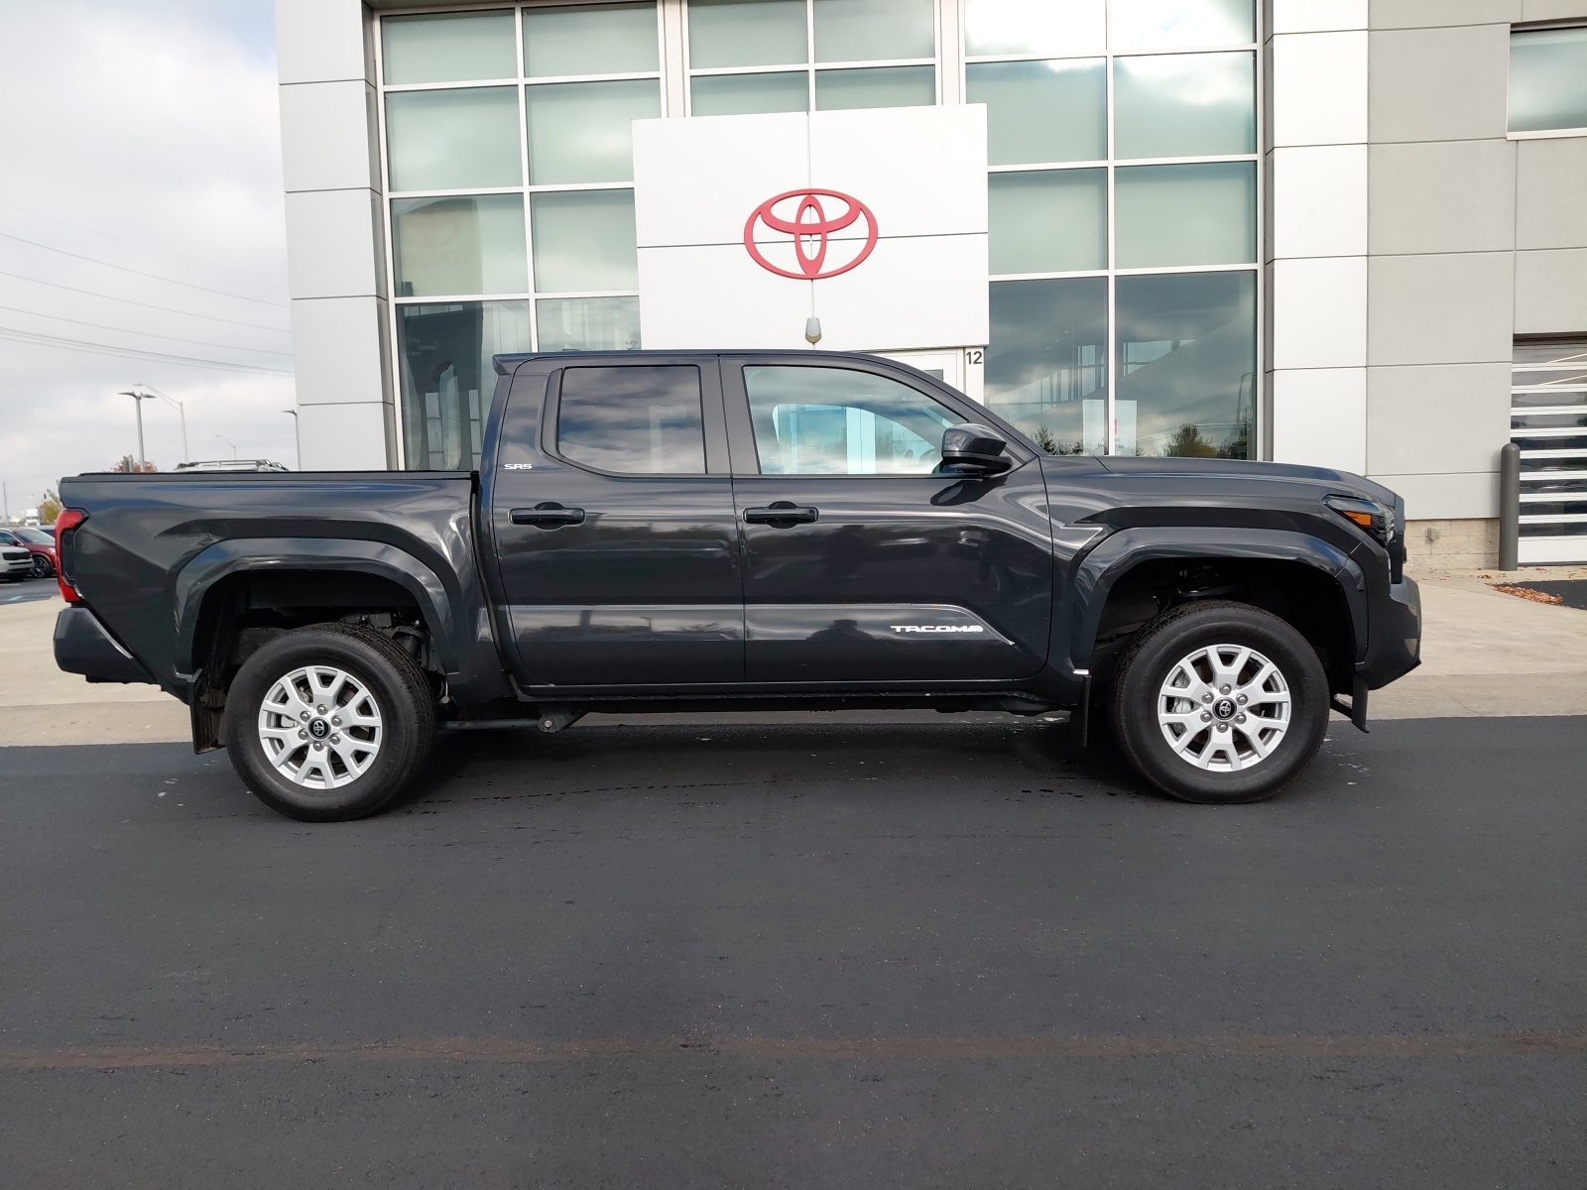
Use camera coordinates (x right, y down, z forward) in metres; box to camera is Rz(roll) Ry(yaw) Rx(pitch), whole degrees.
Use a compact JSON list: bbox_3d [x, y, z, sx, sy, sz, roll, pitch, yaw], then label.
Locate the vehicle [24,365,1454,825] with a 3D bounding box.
[{"bbox_3d":[-0.174,-0.158,5.092,5.410,1.870,2.020,-1,4,3],"label":"vehicle"}]

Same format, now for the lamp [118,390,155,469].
[{"bbox_3d":[-27.935,-5.033,49.254,0.450,7.290,1.650,1,5,33],"label":"lamp"}]

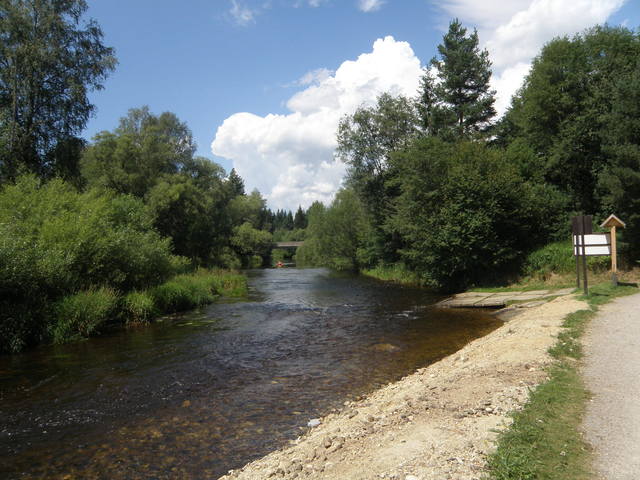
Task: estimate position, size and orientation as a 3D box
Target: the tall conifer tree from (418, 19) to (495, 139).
[{"bbox_3d":[12.014,-8.519,42.000,6.400,21.700,6.200,-1,-2,0],"label":"tall conifer tree"}]

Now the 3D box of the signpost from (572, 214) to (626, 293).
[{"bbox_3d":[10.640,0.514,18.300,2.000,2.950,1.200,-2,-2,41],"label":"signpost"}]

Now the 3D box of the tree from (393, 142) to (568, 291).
[{"bbox_3d":[8.846,-1.432,27.000,9.600,8.600,8.200,-1,-2,0],"label":"tree"}]

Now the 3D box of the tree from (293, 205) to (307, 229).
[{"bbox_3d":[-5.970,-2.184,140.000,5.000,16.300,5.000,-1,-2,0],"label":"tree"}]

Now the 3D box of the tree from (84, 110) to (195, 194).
[{"bbox_3d":[-14.348,-3.913,38.000,9.300,13.300,8.800,-1,-2,0],"label":"tree"}]

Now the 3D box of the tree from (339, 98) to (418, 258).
[{"bbox_3d":[5.286,-5.024,42.000,8.000,15.700,7.600,-1,-2,0],"label":"tree"}]

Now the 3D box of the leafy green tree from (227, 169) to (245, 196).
[{"bbox_3d":[-15.821,-4.587,90.000,5.200,17.800,5.200,-1,-2,0],"label":"leafy green tree"}]

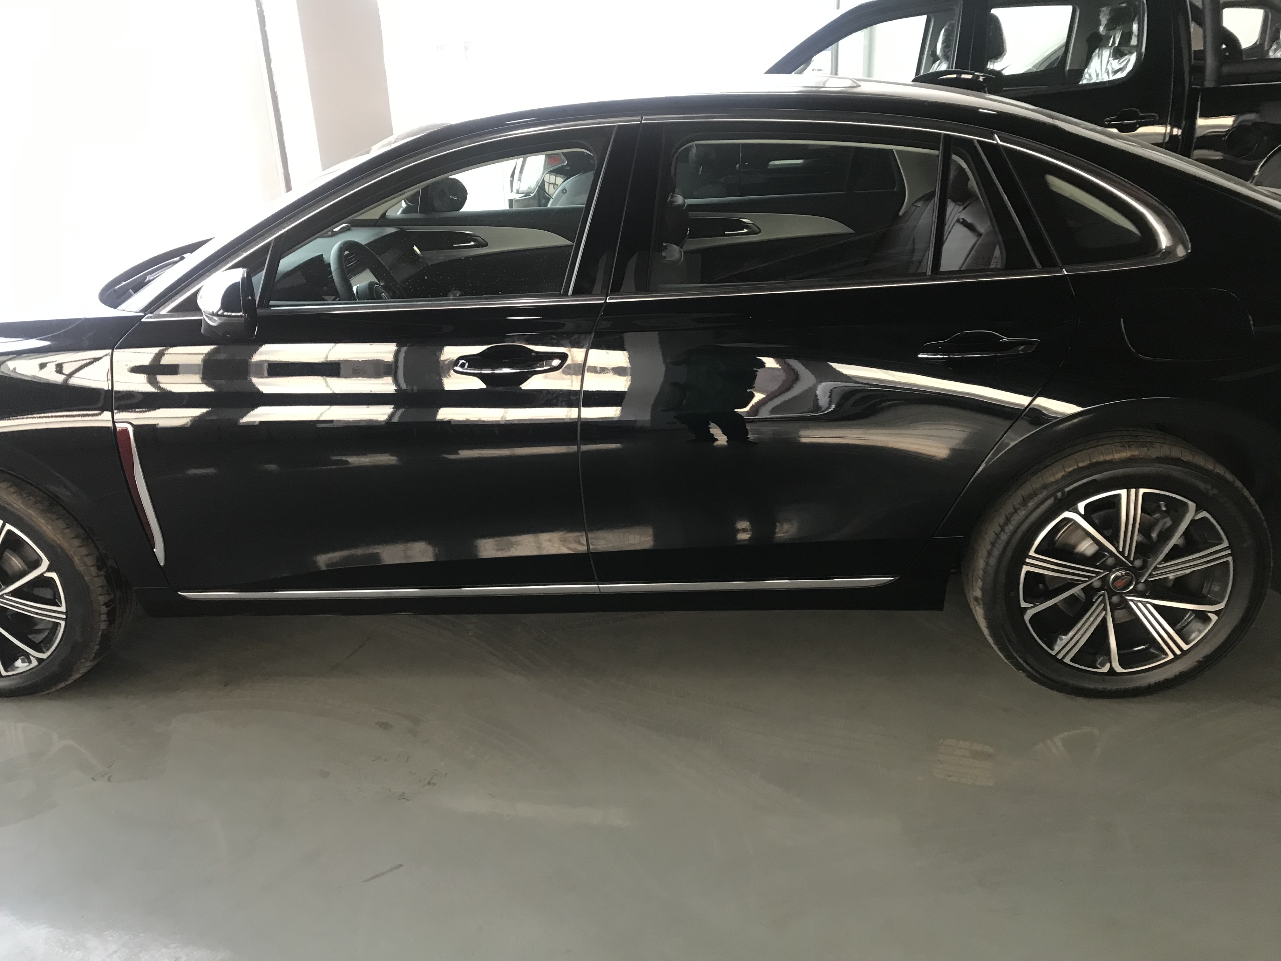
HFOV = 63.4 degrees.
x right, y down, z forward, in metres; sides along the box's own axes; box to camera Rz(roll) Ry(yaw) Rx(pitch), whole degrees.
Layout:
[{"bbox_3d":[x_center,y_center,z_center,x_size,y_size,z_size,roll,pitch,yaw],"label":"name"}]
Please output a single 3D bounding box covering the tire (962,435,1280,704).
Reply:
[{"bbox_3d":[1.159,0.208,2.558,0.682,0.682,0.230,-1,21,5],"label":"tire"}]

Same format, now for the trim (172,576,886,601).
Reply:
[{"bbox_3d":[-0.284,0.268,2.570,1.809,0.028,0.022,-2,21,5],"label":"trim"}]

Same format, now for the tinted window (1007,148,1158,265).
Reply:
[{"bbox_3d":[0.987,-0.623,2.317,0.292,0.293,0.050,-6,-8,0],"label":"tinted window"}]

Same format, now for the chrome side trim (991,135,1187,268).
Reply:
[{"bbox_3d":[1.015,-0.633,2.317,0.377,0.349,0.060,-6,-8,0],"label":"chrome side trim"}]

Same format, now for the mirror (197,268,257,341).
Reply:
[{"bbox_3d":[-0.921,-0.400,2.328,0.135,0.165,0.210,-5,21,-6],"label":"mirror"}]

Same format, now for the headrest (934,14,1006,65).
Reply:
[{"bbox_3d":[1.697,-2.276,5.350,0.200,0.240,0.270,-1,21,5],"label":"headrest"}]

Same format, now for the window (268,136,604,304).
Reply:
[{"bbox_3d":[-0.489,-0.604,2.435,0.787,0.366,0.050,-1,-7,6],"label":"window"}]

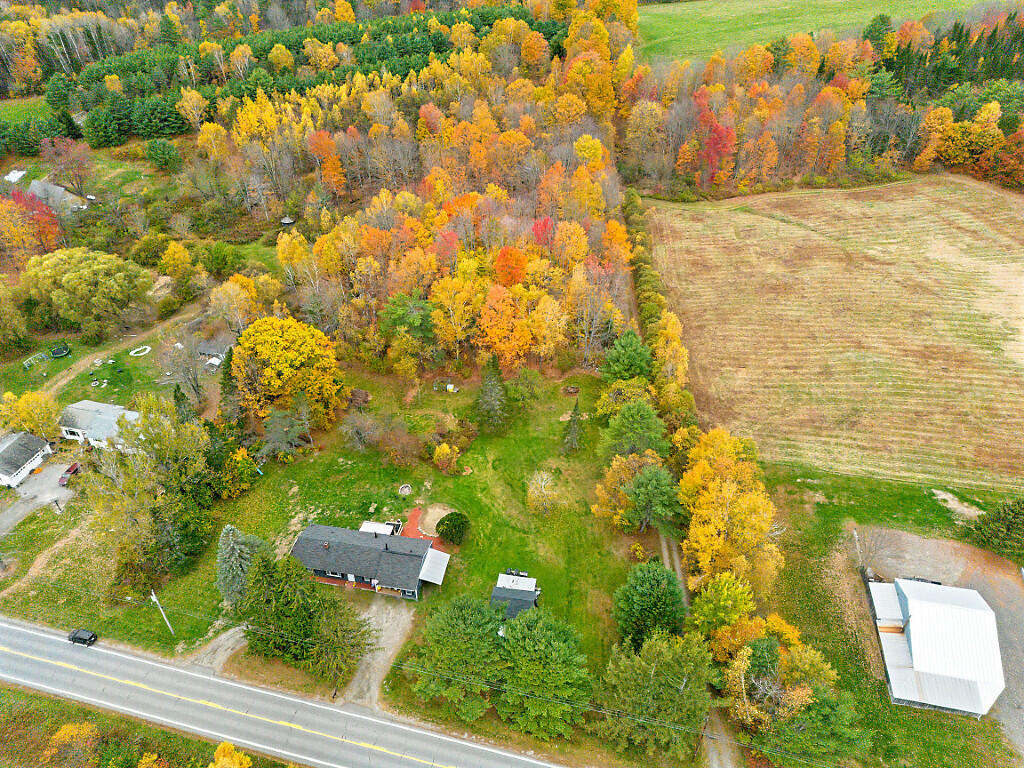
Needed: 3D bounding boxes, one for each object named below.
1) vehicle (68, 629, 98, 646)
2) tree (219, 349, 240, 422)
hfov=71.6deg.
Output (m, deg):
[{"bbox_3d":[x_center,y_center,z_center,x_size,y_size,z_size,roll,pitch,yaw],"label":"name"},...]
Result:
[{"bbox_3d":[-65.136,38.616,107.884,4.200,1.680,1.800,9,39,11],"label":"vehicle"},{"bbox_3d":[-57.400,-0.450,145.200,4.800,17.000,4.800,0,38,0],"label":"tree"}]

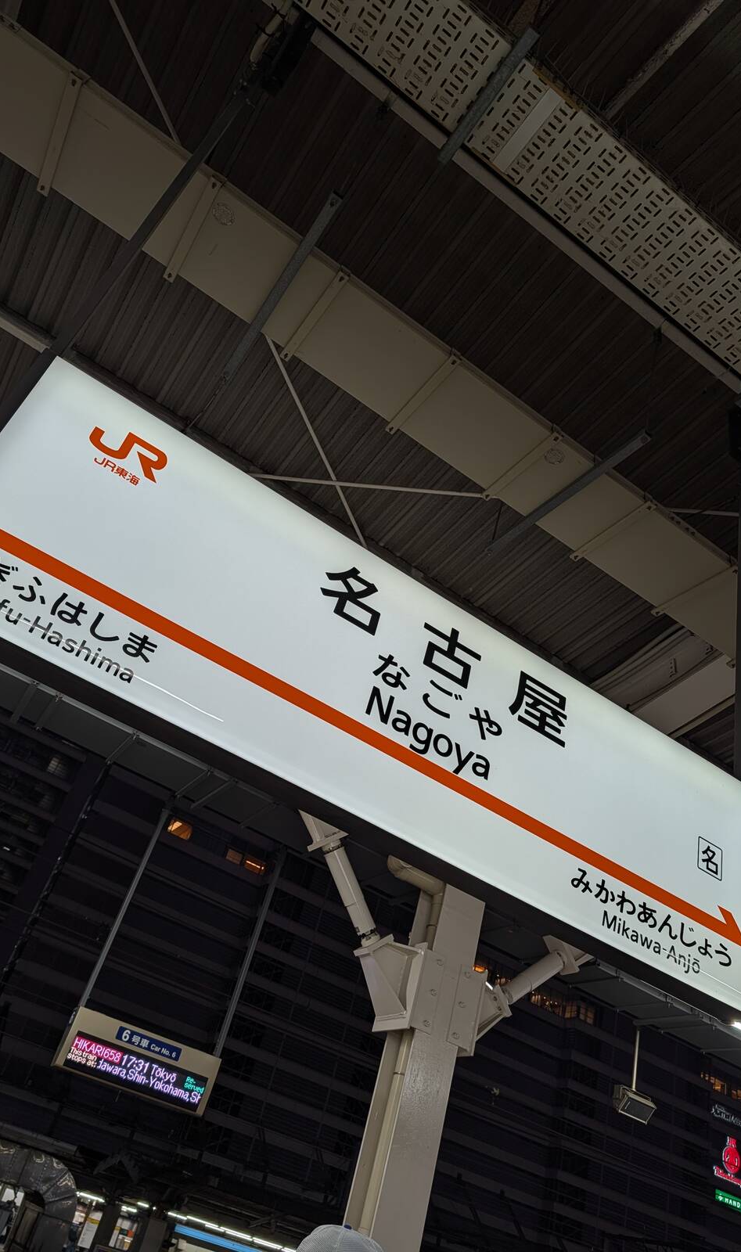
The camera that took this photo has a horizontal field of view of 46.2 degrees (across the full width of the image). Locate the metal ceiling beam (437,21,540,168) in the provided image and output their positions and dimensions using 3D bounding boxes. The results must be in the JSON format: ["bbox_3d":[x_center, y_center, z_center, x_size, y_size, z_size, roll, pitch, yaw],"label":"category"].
[{"bbox_3d":[0.370,-1.692,2.783,0.043,0.043,0.484,30,-36,-18],"label":"metal ceiling beam"}]

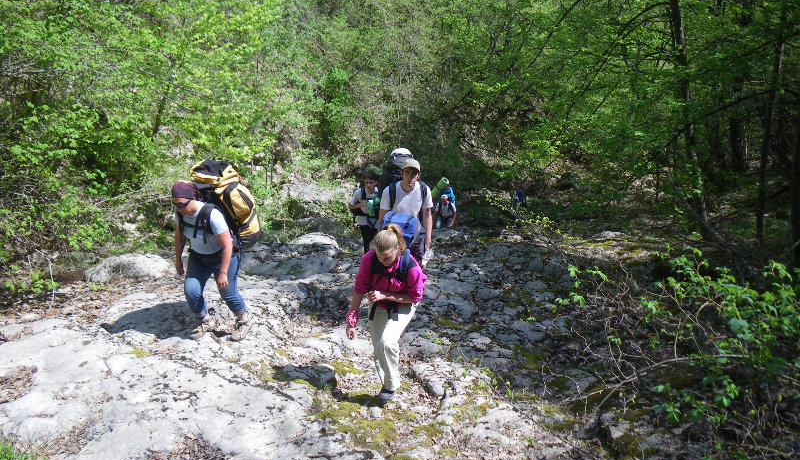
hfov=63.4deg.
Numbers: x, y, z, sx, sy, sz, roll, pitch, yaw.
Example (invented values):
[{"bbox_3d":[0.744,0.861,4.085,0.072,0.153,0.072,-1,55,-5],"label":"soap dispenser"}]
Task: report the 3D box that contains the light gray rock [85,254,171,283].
[{"bbox_3d":[-3.116,0.446,7.400,1.000,0.290,0.620,-3,14,-12],"label":"light gray rock"}]

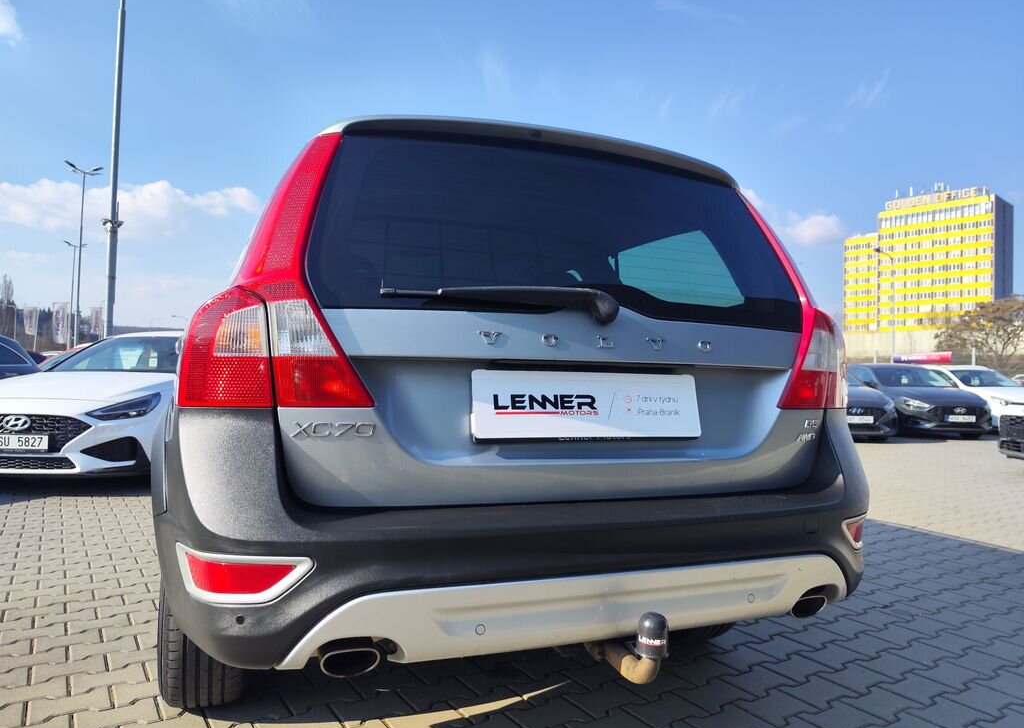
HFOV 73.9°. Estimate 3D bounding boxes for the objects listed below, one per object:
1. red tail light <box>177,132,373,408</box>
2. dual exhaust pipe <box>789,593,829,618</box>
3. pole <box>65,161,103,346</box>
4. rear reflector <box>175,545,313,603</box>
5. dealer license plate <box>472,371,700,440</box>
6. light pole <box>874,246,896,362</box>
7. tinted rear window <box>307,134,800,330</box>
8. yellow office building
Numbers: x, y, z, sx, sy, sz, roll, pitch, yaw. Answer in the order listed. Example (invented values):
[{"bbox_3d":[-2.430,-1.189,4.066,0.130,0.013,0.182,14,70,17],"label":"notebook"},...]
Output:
[{"bbox_3d":[-0.464,-0.207,1.323,0.360,0.585,0.270,1,-2,-20],"label":"red tail light"},{"bbox_3d":[0.648,0.548,1.589,0.100,0.062,0.140,1,-2,-20],"label":"dual exhaust pipe"},{"bbox_3d":[-15.969,-3.032,25.113,1.250,8.766,1.200,3,-2,-33],"label":"pole"},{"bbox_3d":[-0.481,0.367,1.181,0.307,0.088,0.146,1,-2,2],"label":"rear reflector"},{"bbox_3d":[0.170,0.092,1.448,0.530,0.138,0.025,1,-8,-20],"label":"dealer license plate"},{"bbox_3d":[20.890,-1.913,38.121,1.300,9.262,0.300,2,-2,-27],"label":"light pole"},{"bbox_3d":[0.156,-0.295,1.514,1.185,0.439,0.115,1,-26,-20],"label":"tinted rear window"},{"bbox_3d":[111.296,-18.371,185.171,22.820,44.500,37.327,3,-3,-45],"label":"yellow office building"}]

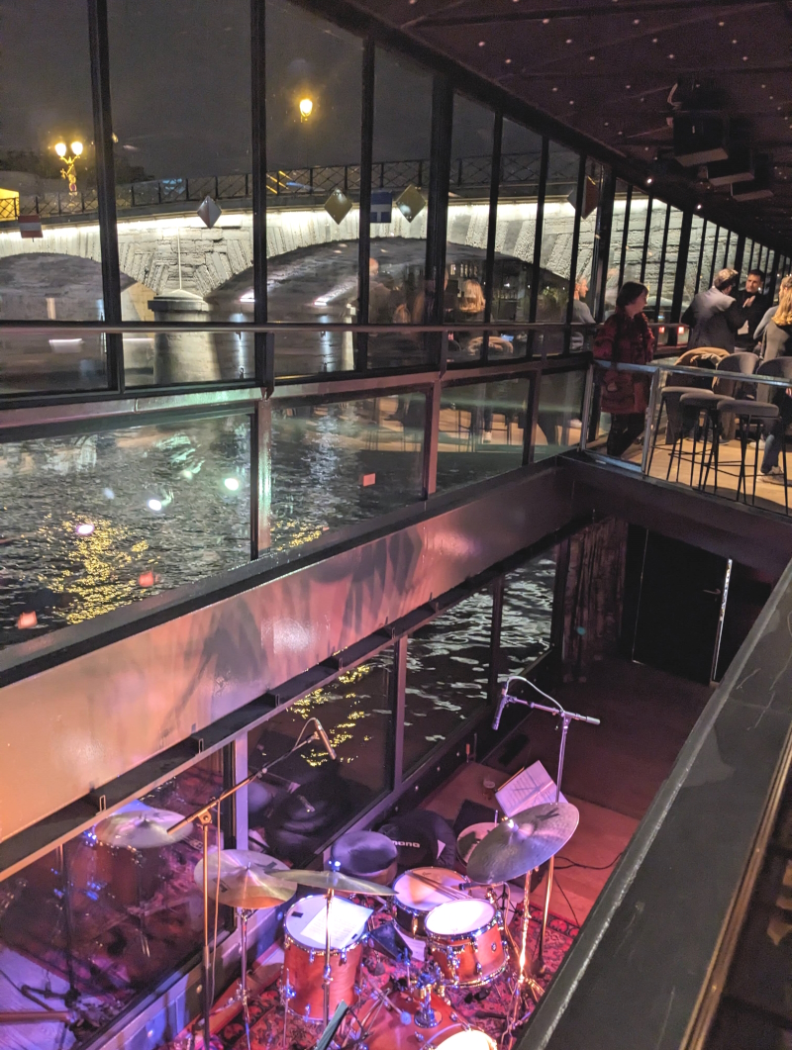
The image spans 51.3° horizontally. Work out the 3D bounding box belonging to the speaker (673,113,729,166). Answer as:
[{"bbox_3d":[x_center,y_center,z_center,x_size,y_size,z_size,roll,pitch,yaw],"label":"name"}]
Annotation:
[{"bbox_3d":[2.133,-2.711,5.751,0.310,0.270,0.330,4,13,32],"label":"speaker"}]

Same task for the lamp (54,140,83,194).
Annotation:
[{"bbox_3d":[-16.558,-17.546,42.016,1.450,3.811,0.500,11,17,28],"label":"lamp"}]

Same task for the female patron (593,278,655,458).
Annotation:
[{"bbox_3d":[2.140,-1.427,7.740,0.520,1.670,0.390,-1,15,-12],"label":"female patron"}]

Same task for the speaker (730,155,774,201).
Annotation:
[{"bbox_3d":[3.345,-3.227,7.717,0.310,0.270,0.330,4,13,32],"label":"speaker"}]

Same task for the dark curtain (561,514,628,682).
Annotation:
[{"bbox_3d":[2.228,0.727,9.020,0.260,1.760,1.120,11,17,30],"label":"dark curtain"}]

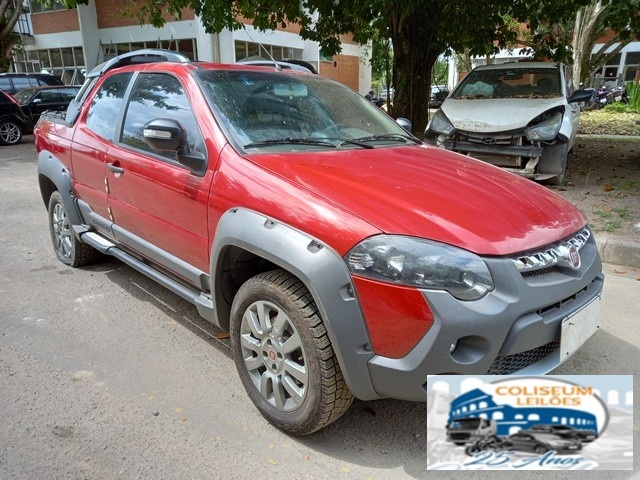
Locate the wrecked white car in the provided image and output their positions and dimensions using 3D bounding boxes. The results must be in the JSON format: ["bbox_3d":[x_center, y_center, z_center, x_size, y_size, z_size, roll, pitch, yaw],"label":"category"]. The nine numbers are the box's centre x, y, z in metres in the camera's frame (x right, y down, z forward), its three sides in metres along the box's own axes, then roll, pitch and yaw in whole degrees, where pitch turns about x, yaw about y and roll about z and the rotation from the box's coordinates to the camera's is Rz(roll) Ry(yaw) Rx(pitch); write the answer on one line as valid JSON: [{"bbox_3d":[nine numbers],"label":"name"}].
[{"bbox_3d":[2.861,-1.807,6.767,1.720,1.470,3.850,9,20,28],"label":"wrecked white car"}]

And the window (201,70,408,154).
[{"bbox_3d":[-0.068,-0.762,2.566,1.330,0.140,0.820,-13,50,-41],"label":"window"}]

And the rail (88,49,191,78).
[{"bbox_3d":[-1.210,-1.127,2.974,0.110,0.140,1.500,-13,20,-41],"label":"rail"}]

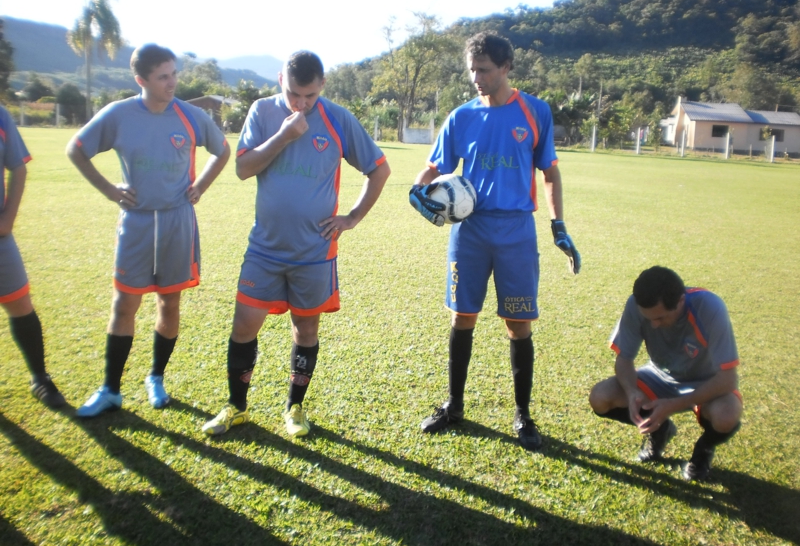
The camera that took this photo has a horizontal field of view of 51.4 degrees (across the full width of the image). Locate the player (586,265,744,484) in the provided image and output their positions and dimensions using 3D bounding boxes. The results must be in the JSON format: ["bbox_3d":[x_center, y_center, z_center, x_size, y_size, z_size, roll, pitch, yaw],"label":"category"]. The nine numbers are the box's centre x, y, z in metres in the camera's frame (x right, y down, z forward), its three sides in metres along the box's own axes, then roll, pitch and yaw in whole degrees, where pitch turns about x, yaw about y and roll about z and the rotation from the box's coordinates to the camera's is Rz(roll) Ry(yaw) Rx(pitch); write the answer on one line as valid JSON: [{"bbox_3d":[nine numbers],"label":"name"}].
[{"bbox_3d":[1.204,0.391,3.677,0.650,0.860,0.660,8,11,27],"label":"player"}]

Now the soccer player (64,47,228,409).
[{"bbox_3d":[-1.217,-0.202,3.987,0.780,1.700,0.460,1,10,-8],"label":"soccer player"}]

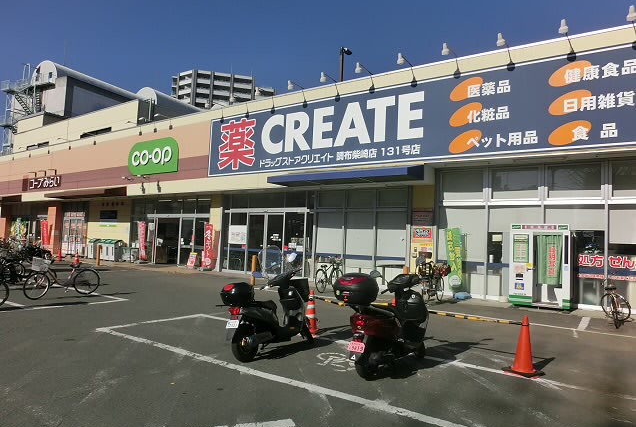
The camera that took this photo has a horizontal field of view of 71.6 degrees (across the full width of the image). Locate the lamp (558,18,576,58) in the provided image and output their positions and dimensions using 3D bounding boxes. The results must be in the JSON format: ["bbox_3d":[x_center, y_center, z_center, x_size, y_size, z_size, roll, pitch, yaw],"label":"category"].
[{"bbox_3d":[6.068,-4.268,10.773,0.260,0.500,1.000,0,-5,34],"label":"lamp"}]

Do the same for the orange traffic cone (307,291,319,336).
[{"bbox_3d":[-0.078,1.548,6.833,0.230,0.720,0.230,2,-3,0],"label":"orange traffic cone"}]

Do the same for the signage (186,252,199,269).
[{"bbox_3d":[-5.582,2.108,19.785,0.480,0.740,0.360,0,-5,34],"label":"signage"}]

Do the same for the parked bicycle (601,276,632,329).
[{"bbox_3d":[6.128,1.798,9.029,0.560,0.960,1.660,0,-5,34],"label":"parked bicycle"}]

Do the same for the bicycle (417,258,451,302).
[{"bbox_3d":[3.035,1.779,11.554,0.580,1.080,1.750,0,-4,34],"label":"bicycle"}]

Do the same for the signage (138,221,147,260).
[{"bbox_3d":[-8.342,1.331,20.962,0.550,1.780,0.080,0,-4,34],"label":"signage"}]

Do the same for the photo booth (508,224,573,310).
[{"bbox_3d":[5.564,1.327,10.990,1.340,2.050,0.760,0,-5,34],"label":"photo booth"}]

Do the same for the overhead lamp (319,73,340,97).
[{"bbox_3d":[0.370,-4.090,14.356,0.220,0.620,1.150,0,-4,34],"label":"overhead lamp"}]

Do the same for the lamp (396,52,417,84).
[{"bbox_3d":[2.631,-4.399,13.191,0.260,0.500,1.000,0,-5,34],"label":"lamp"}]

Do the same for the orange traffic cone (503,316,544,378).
[{"bbox_3d":[2.432,1.525,5.199,0.380,0.680,0.380,0,-5,34],"label":"orange traffic cone"}]

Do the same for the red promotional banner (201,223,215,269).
[{"bbox_3d":[-4.654,1.416,18.681,0.580,1.920,0.200,0,-5,34],"label":"red promotional banner"}]

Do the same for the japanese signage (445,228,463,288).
[{"bbox_3d":[3.895,1.265,12.676,0.530,1.750,0.120,0,-4,34],"label":"japanese signage"}]

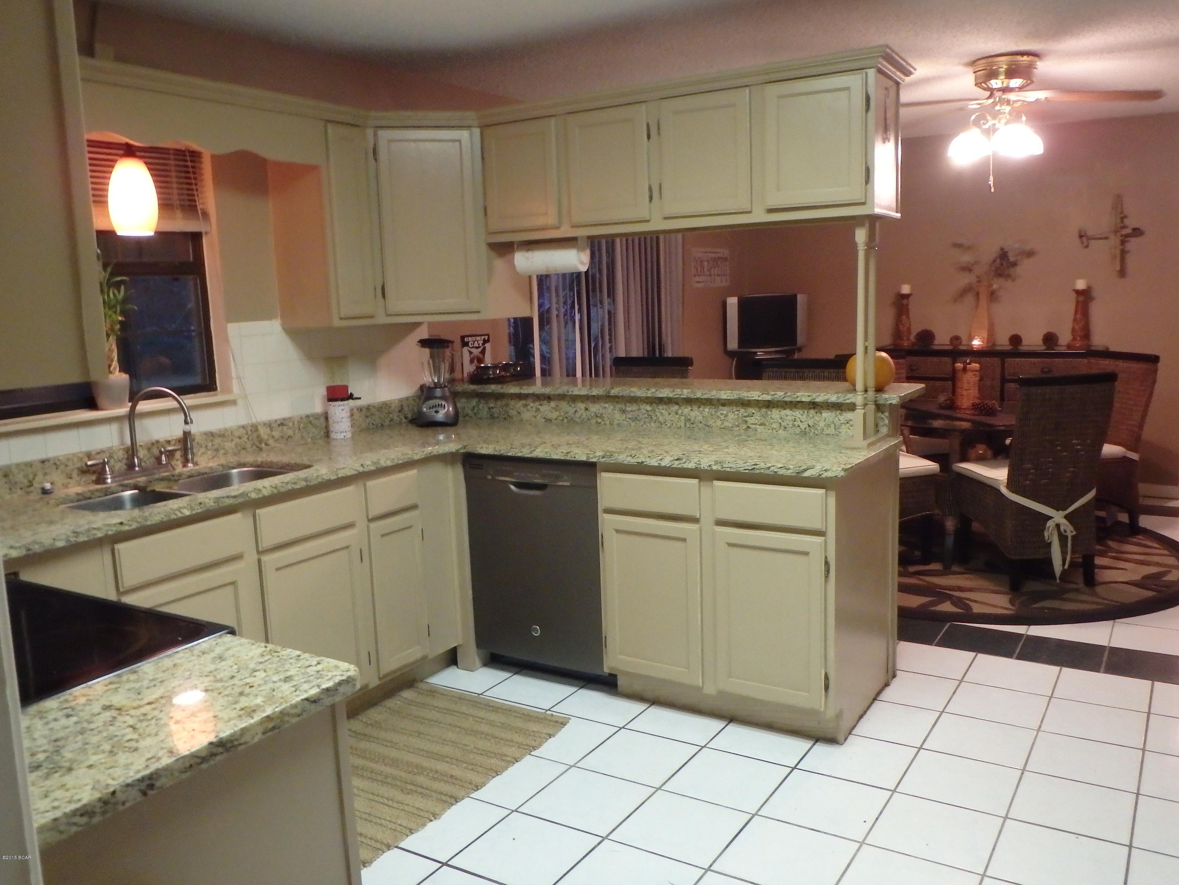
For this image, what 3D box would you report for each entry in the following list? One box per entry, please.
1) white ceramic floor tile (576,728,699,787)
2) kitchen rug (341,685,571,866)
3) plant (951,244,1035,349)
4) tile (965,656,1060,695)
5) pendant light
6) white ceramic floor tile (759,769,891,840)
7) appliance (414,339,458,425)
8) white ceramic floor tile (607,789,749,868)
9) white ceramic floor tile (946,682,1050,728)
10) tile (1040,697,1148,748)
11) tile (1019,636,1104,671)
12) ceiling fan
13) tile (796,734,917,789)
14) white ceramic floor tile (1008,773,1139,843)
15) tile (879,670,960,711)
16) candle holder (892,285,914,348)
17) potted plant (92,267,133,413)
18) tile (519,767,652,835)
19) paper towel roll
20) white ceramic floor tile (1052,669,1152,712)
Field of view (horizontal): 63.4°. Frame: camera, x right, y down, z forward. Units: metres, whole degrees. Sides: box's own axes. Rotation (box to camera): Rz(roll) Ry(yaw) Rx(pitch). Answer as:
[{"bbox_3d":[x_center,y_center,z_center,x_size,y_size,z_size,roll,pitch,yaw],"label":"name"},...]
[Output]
[{"bbox_3d":[0.162,1.005,3.045,0.303,0.010,0.305,3,10,32],"label":"white ceramic floor tile"},{"bbox_3d":[-0.697,1.024,2.961,0.750,0.012,1.250,3,10,33],"label":"kitchen rug"},{"bbox_3d":[2.824,-1.029,6.676,0.550,0.730,0.380,3,10,32],"label":"plant"},{"bbox_3d":[1.592,0.879,3.599,0.299,0.012,0.299,3,10,32],"label":"tile"},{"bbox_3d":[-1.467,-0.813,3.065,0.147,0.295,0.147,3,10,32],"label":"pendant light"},{"bbox_3d":[0.678,1.041,2.745,0.299,0.012,0.299,3,10,32],"label":"white ceramic floor tile"},{"bbox_3d":[-0.662,-0.264,4.139,0.190,0.385,0.200,-2,9,-2],"label":"appliance"},{"bbox_3d":[0.254,1.061,2.627,0.303,0.010,0.305,3,10,32],"label":"white ceramic floor tile"},{"bbox_3d":[1.400,0.901,3.267,0.303,0.010,0.303,3,10,33],"label":"white ceramic floor tile"},{"bbox_3d":[1.643,0.911,3.098,0.303,0.010,0.303,3,10,33],"label":"tile"},{"bbox_3d":[1.879,0.839,3.789,0.305,0.010,0.312,3,10,32],"label":"tile"},{"bbox_3d":[1.922,-1.475,4.408,1.300,0.550,1.300,3,10,33],"label":"ceiling fan"},{"bbox_3d":[0.842,0.998,2.999,0.299,0.012,0.299,3,10,32],"label":"tile"},{"bbox_3d":[1.358,1.023,2.671,0.299,0.012,0.299,3,10,32],"label":"white ceramic floor tile"},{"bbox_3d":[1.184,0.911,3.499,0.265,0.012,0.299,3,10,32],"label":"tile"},{"bbox_3d":[2.201,-0.889,6.692,0.135,0.440,0.135,3,10,33],"label":"candle holder"},{"bbox_3d":[-1.632,-0.361,3.256,0.155,0.490,0.155,3,10,32],"label":"potted plant"},{"bbox_3d":[-0.002,1.060,2.819,0.299,0.012,0.299,3,10,32],"label":"tile"},{"bbox_3d":[-0.153,-0.748,3.932,0.290,0.110,0.110,3,10,32],"label":"paper towel roll"},{"bbox_3d":[1.802,0.870,3.345,0.303,0.010,0.303,3,10,33],"label":"white ceramic floor tile"}]

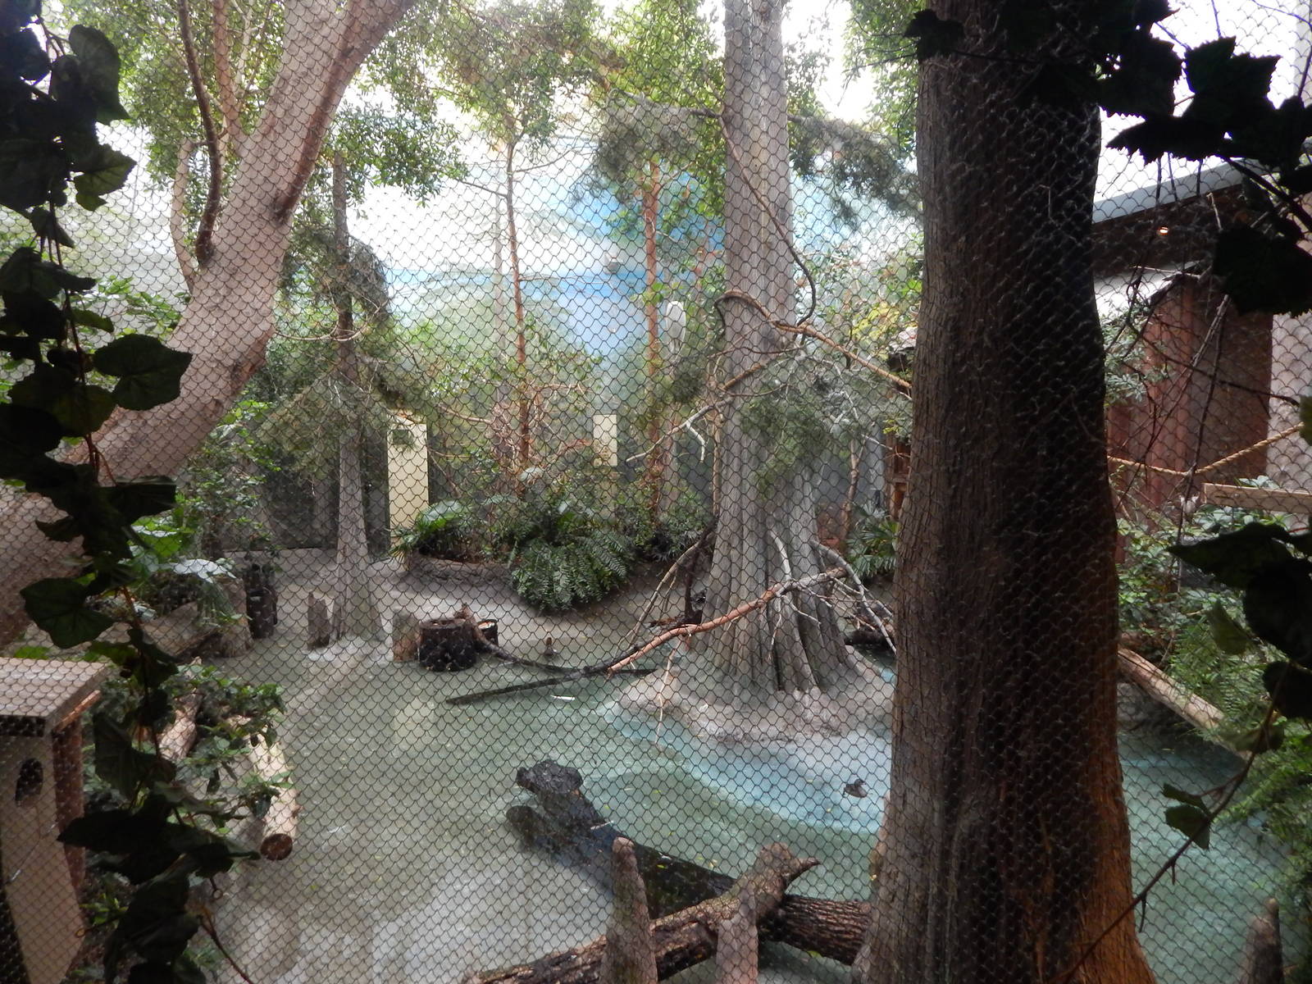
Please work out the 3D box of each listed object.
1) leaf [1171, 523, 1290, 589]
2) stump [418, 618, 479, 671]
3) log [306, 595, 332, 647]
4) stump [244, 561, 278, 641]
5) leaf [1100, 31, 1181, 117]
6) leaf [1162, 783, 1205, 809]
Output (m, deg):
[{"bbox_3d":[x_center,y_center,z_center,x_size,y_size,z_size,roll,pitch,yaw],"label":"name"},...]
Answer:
[{"bbox_3d":[0.565,0.061,0.820,0.121,0.066,0.050,0,3,0],"label":"leaf"},{"bbox_3d":[-2.352,1.722,9.471,0.643,0.438,0.643,0,3,0],"label":"stump"},{"bbox_3d":[-4.134,1.592,10.263,0.274,0.604,0.274,0,3,0],"label":"log"},{"bbox_3d":[-5.078,1.396,10.741,0.352,0.939,0.352,0,3,0],"label":"stump"},{"bbox_3d":[0.476,-0.411,0.820,0.081,0.085,0.030,0,3,0],"label":"leaf"},{"bbox_3d":[0.557,0.321,0.880,0.046,0.026,0.030,0,3,0],"label":"leaf"}]

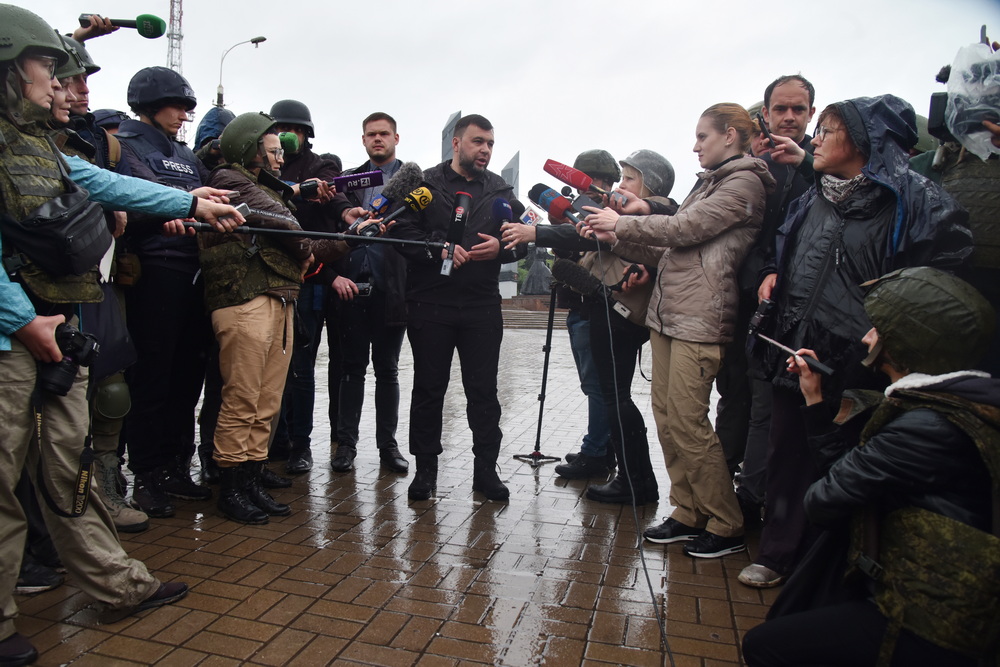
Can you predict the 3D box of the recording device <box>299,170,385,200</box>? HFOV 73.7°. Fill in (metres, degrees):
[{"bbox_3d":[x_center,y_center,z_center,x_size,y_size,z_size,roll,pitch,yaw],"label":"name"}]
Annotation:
[{"bbox_3d":[-0.680,-0.635,2.860,0.380,0.080,0.070,-8,5,-10],"label":"recording device"}]

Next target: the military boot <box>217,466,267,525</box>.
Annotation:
[{"bbox_3d":[-1.050,0.627,2.740,0.280,0.240,0.105,4,4,31],"label":"military boot"}]

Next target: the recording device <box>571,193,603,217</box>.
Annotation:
[{"bbox_3d":[0.335,-0.491,2.580,0.150,0.075,0.009,36,33,5],"label":"recording device"}]

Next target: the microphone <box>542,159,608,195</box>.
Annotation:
[{"bbox_3d":[0.355,-0.665,2.920,0.350,0.070,0.070,31,15,23],"label":"microphone"}]

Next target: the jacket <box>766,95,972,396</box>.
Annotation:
[{"bbox_3d":[1.240,-0.287,2.280,0.420,1.000,0.600,0,4,-26],"label":"jacket"}]

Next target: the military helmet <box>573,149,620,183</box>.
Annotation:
[{"bbox_3d":[0.496,-0.854,3.430,0.270,0.180,0.240,0,4,-26],"label":"military helmet"}]

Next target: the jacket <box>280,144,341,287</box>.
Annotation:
[{"bbox_3d":[-1.025,-0.607,3.460,0.560,0.760,0.380,0,4,-27],"label":"jacket"}]

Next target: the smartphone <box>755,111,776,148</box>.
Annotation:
[{"bbox_3d":[0.898,-0.689,2.250,0.012,0.145,0.070,-27,-3,15],"label":"smartphone"}]

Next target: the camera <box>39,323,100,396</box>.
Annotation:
[{"bbox_3d":[-1.074,0.062,1.660,0.130,0.160,0.100,19,-12,-30],"label":"camera"}]

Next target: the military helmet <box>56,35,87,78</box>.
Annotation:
[{"bbox_3d":[-1.499,-0.924,2.170,0.270,0.185,0.240,-11,9,-28],"label":"military helmet"}]

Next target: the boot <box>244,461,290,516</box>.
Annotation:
[{"bbox_3d":[-0.985,0.624,2.850,0.280,0.240,0.105,4,4,32],"label":"boot"}]

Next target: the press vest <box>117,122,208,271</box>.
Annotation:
[{"bbox_3d":[-1.422,-0.584,2.800,0.310,0.620,0.440,4,4,27],"label":"press vest"}]

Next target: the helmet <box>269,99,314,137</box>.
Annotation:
[{"bbox_3d":[-1.070,-1.103,3.420,0.250,0.195,0.280,1,4,-22],"label":"helmet"}]

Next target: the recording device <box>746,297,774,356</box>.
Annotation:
[{"bbox_3d":[0.918,-0.035,2.350,0.090,0.130,0.110,30,-7,-38],"label":"recording device"}]

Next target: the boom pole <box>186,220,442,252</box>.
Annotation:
[{"bbox_3d":[-0.650,-0.360,2.485,1.000,0.035,0.035,1,3,-26],"label":"boom pole"}]

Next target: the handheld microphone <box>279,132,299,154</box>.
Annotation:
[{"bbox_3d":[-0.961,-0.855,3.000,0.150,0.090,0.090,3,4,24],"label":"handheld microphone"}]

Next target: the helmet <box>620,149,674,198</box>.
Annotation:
[{"bbox_3d":[0.686,-0.744,3.100,0.275,0.190,0.240,20,-1,-15],"label":"helmet"}]

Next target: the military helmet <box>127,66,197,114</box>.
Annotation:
[{"bbox_3d":[-1.411,-1.009,2.780,0.285,0.185,0.240,12,4,2],"label":"military helmet"}]

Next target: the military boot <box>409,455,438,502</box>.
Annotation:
[{"bbox_3d":[-0.350,0.625,3.130,0.110,0.240,0.300,3,4,12],"label":"military boot"}]

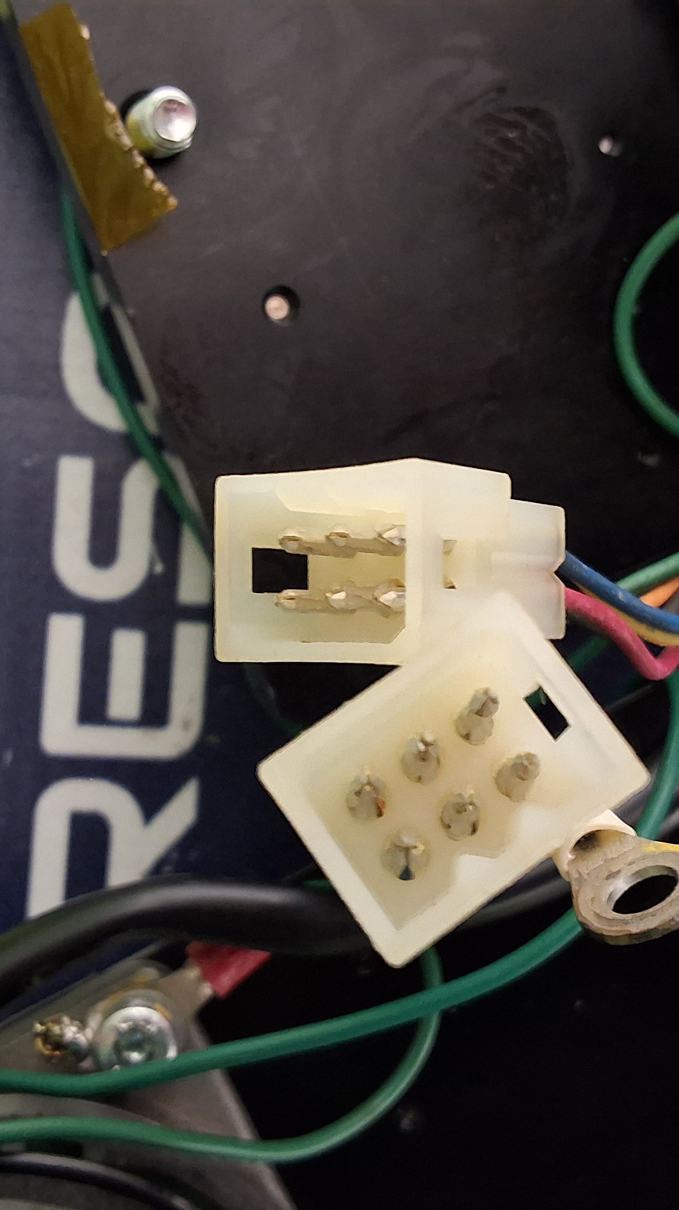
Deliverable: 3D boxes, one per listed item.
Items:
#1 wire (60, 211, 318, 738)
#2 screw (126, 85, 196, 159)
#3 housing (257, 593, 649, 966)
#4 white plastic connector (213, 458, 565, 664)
[{"bbox_3d":[-0.017,-0.014,0.138,0.005,0.007,0.062,-24,93,-6],"label":"wire"},{"bbox_3d":[-0.018,-0.048,0.131,0.006,0.009,0.006,-4,103,-18],"label":"screw"},{"bbox_3d":[0.007,0.013,0.092,0.019,0.025,0.015,-35,79,-6],"label":"housing"},{"bbox_3d":[0.006,-0.003,0.107,0.025,0.019,0.015,1,89,-50],"label":"white plastic connector"}]

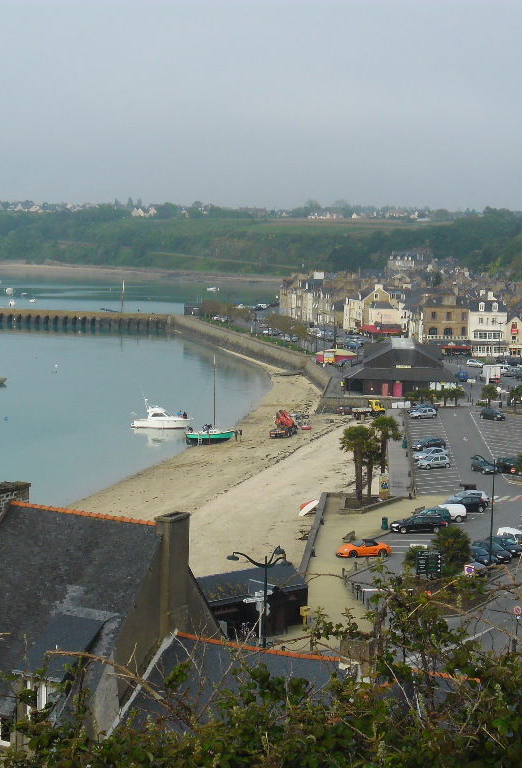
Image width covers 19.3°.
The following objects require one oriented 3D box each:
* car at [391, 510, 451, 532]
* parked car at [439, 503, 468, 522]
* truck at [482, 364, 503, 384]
[{"bbox_3d":[12.960,11.536,127.208,4.760,1.500,1.810,0,6,-11],"label":"car"},{"bbox_3d":[15.659,11.091,132.311,4.000,1.550,1.650,0,6,-10],"label":"parked car"},{"bbox_3d":[39.975,-1.882,266.598,2.100,3.050,5.700,1,6,-8],"label":"truck"}]

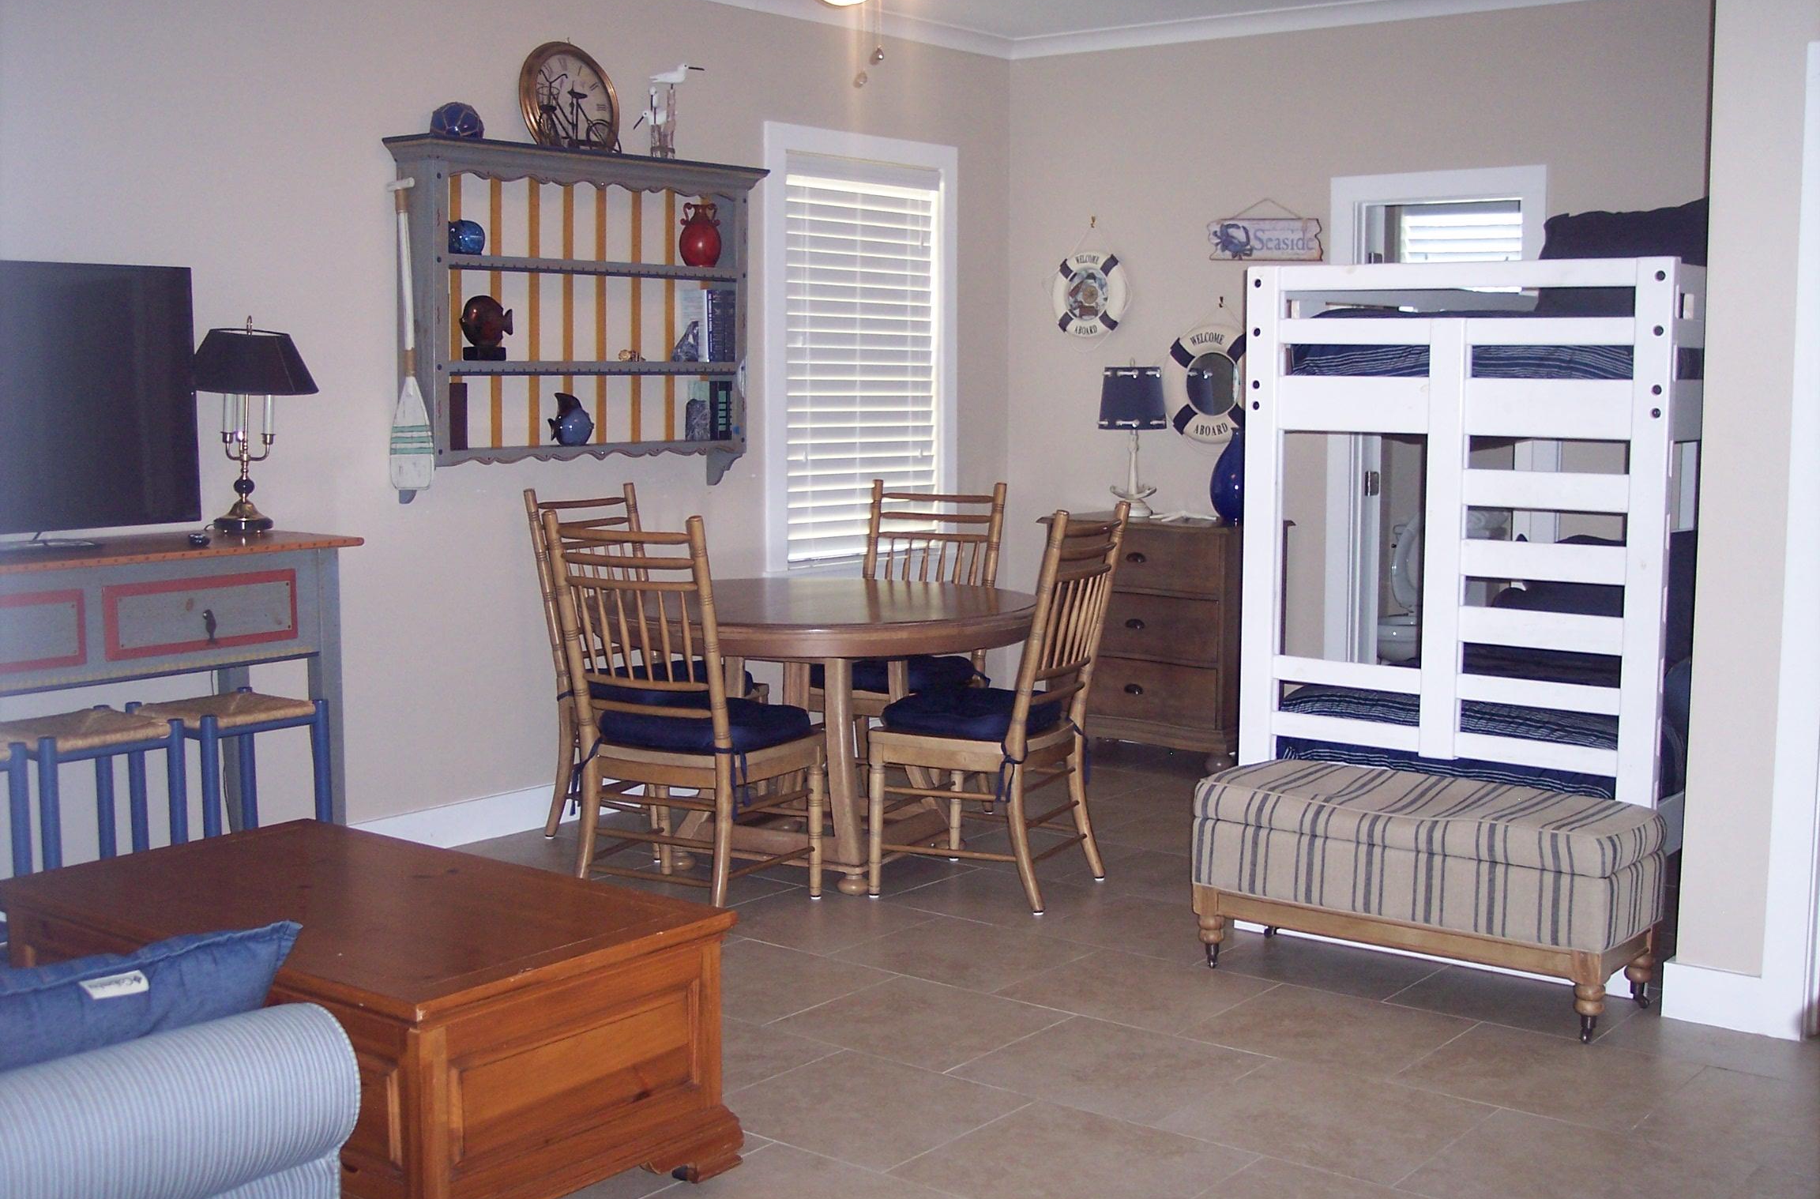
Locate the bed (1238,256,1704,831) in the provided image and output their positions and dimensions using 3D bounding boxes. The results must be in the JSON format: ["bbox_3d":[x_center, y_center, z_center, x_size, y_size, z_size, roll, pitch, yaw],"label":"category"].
[{"bbox_3d":[1.904,-0.045,5.779,1.075,1.704,2.036,5,8,37],"label":"bed"}]

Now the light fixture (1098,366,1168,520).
[{"bbox_3d":[0.850,-0.604,7.797,0.262,0.594,0.262,0,7,0],"label":"light fixture"}]

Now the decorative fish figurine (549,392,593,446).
[{"bbox_3d":[-1.057,-0.564,6.406,0.161,0.173,0.088,-5,8,-37],"label":"decorative fish figurine"}]

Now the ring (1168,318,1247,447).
[{"bbox_3d":[1.152,-0.812,7.762,0.444,0.450,0.047,5,8,37],"label":"ring"}]

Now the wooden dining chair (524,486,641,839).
[{"bbox_3d":[-0.816,0.197,6.363,0.570,1.081,0.523,5,8,35],"label":"wooden dining chair"}]

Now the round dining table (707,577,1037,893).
[{"bbox_3d":[-0.272,0.379,6.053,1.330,0.773,1.330,0,6,0],"label":"round dining table"}]

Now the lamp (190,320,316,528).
[{"bbox_3d":[-1.706,-0.448,5.260,0.365,0.560,0.365,5,8,38],"label":"lamp"}]

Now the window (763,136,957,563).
[{"bbox_3d":[-0.184,-0.915,7.555,0.100,1.575,1.110,5,8,38],"label":"window"}]

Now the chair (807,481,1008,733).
[{"bbox_3d":[-0.018,0.175,6.561,0.523,1.081,0.570,3,7,25],"label":"chair"}]

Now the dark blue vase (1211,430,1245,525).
[{"bbox_3d":[1.183,-0.442,7.419,0.195,0.355,0.195,5,8,38],"label":"dark blue vase"}]

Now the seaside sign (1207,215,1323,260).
[{"bbox_3d":[1.322,-1.334,7.612,0.478,0.158,0.018,5,8,37],"label":"seaside sign"}]

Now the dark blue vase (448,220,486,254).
[{"bbox_3d":[-1.292,-1.048,5.946,0.120,0.108,0.120,0,6,0],"label":"dark blue vase"}]

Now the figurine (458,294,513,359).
[{"bbox_3d":[-1.252,-0.797,6.020,0.080,0.199,0.200,5,8,38],"label":"figurine"}]

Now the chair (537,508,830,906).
[{"bbox_3d":[-0.590,0.294,5.434,0.530,1.076,0.580,3,7,27],"label":"chair"}]

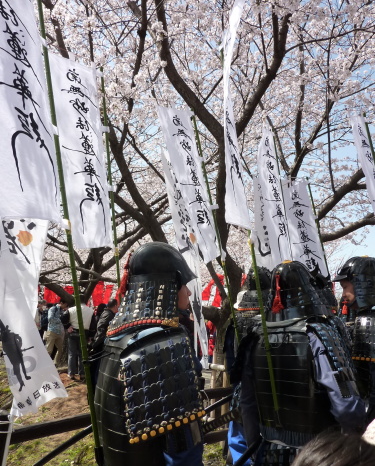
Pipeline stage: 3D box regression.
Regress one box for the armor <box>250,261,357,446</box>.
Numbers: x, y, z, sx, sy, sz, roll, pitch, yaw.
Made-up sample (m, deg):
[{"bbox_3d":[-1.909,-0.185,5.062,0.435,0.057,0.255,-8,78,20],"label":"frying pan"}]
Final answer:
[{"bbox_3d":[0.580,0.587,1.820,0.520,0.860,0.400,-5,-10,30],"label":"armor"}]

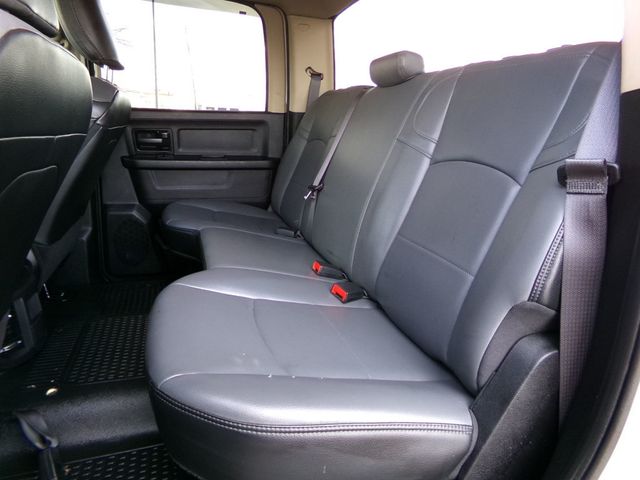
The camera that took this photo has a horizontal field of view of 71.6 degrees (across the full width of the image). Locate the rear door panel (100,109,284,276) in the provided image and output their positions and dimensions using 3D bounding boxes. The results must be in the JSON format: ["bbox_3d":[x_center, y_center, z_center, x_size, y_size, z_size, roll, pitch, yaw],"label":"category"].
[{"bbox_3d":[-0.517,-0.190,1.895,0.750,0.700,0.130,-2,15,-17],"label":"rear door panel"}]

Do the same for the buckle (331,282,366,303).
[{"bbox_3d":[0.060,0.113,0.945,0.065,0.025,0.046,2,22,-33],"label":"buckle"}]

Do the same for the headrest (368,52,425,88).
[{"bbox_3d":[0.196,-0.438,1.152,0.088,0.095,0.220,-2,15,-17],"label":"headrest"}]

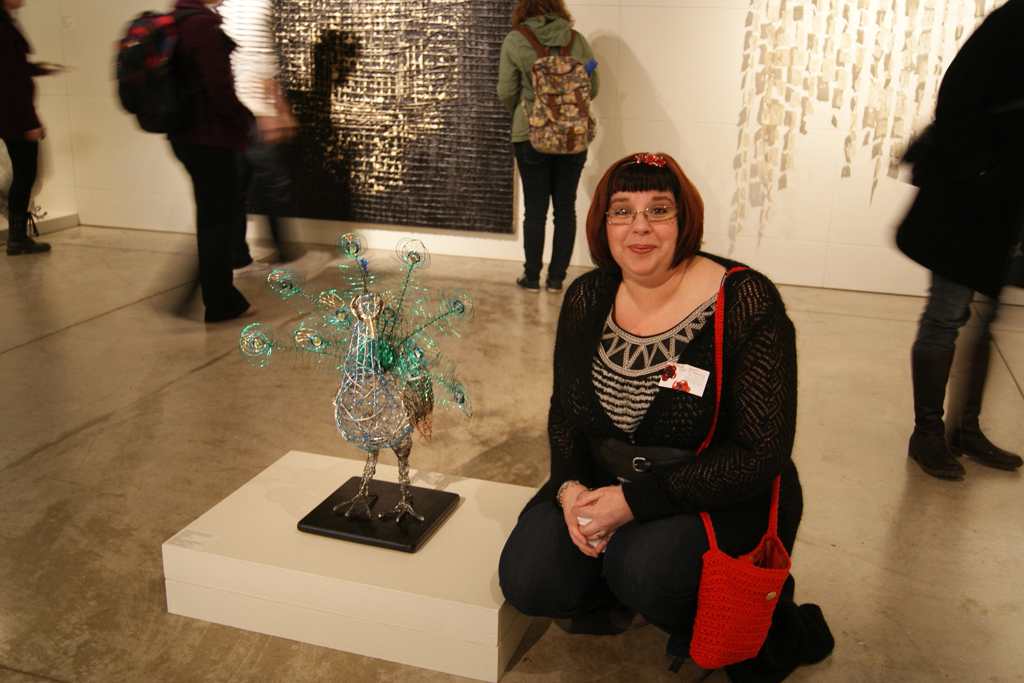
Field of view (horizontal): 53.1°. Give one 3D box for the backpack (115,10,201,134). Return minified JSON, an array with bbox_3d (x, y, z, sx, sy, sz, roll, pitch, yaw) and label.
[{"bbox_3d":[-1.518,-1.151,4.372,0.240,0.490,0.320,-12,22,-38],"label":"backpack"}]

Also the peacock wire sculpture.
[{"bbox_3d":[-0.361,0.080,2.481,0.610,0.685,0.300,7,18,16],"label":"peacock wire sculpture"}]

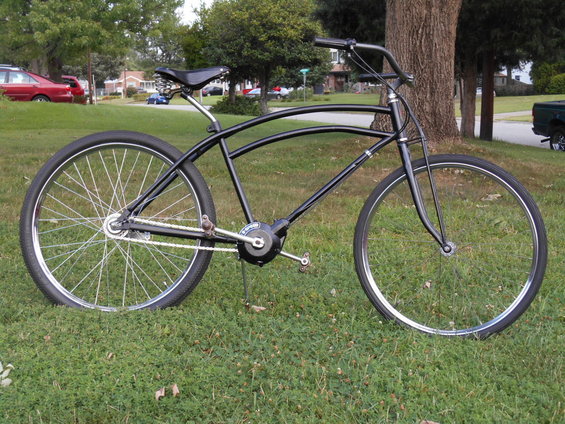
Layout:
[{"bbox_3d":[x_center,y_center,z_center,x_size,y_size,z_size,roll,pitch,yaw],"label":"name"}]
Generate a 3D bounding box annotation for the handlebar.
[{"bbox_3d":[0.320,-0.494,2.999,0.275,0.105,0.590,2,-3,18],"label":"handlebar"}]

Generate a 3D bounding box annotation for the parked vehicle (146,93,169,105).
[{"bbox_3d":[-16.625,-15.097,116.000,1.770,1.460,4.500,-4,10,-24],"label":"parked vehicle"}]

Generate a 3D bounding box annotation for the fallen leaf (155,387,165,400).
[{"bbox_3d":[-0.316,0.466,2.220,0.028,0.028,0.030,0,9,0],"label":"fallen leaf"}]

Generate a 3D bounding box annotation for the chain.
[{"bbox_3d":[-0.352,0.078,2.887,0.480,0.100,0.014,6,-6,2],"label":"chain"}]

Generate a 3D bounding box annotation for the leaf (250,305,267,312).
[{"bbox_3d":[-0.085,0.342,3.070,0.053,0.020,0.045,0,9,0],"label":"leaf"}]

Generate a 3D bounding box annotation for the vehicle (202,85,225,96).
[{"bbox_3d":[-10.223,-18.462,133.000,4.500,1.500,1.800,-5,10,-32],"label":"vehicle"}]

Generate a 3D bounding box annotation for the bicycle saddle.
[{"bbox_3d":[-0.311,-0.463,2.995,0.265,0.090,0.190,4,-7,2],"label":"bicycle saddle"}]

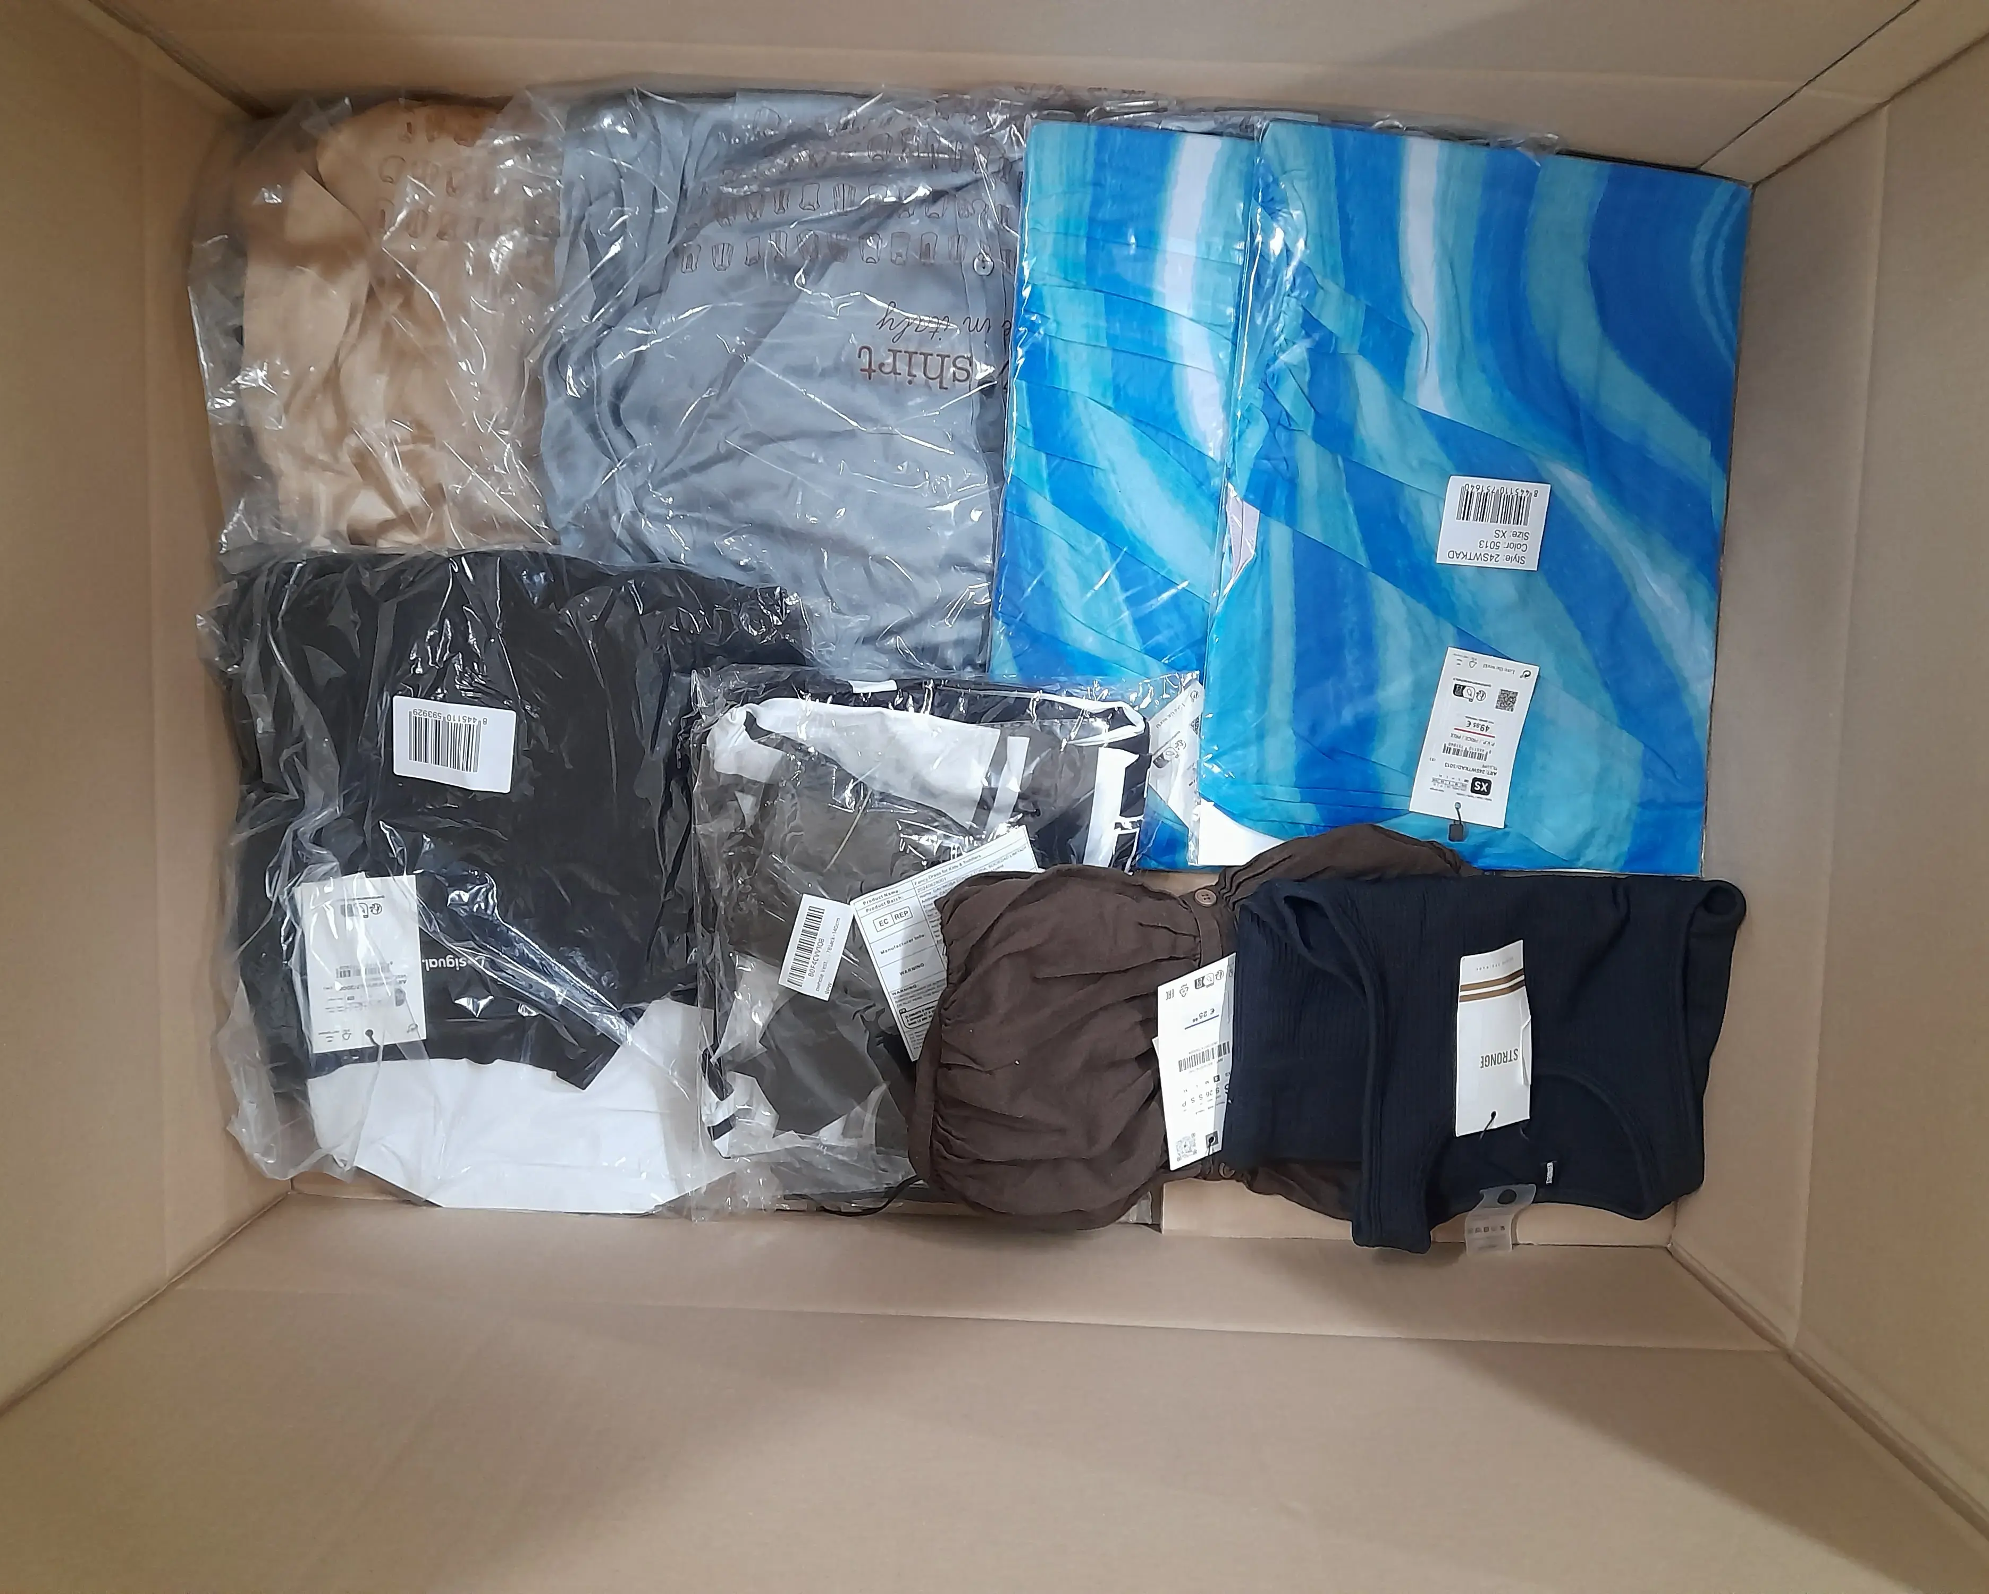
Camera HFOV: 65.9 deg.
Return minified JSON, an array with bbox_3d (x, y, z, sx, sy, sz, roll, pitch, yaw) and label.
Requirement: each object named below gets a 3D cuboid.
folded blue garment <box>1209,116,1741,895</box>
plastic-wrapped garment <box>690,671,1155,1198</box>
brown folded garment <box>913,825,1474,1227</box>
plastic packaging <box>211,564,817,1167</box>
[{"bbox_3d":[0.251,-0.152,0.809,0.257,0.027,0.373,2,95,0],"label":"folded blue garment"},{"bbox_3d":[-0.036,0.078,0.823,0.246,0.038,0.279,2,95,0],"label":"plastic-wrapped garment"},{"bbox_3d":[0.106,0.125,0.823,0.294,0.045,0.211,2,95,0],"label":"brown folded garment"},{"bbox_3d":[-0.252,0.041,0.814,0.294,0.052,0.321,2,95,0],"label":"plastic packaging"}]

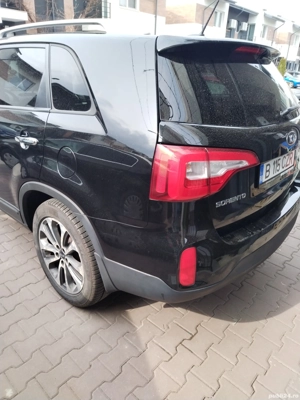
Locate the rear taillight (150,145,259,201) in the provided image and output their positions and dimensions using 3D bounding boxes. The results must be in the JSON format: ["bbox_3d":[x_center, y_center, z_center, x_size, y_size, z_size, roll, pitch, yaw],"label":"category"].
[{"bbox_3d":[0.273,-0.160,1.335,0.238,0.259,0.553,22,32,37],"label":"rear taillight"}]

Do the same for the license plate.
[{"bbox_3d":[0.780,-0.211,1.828,0.020,0.110,0.520,16,28,40],"label":"license plate"}]

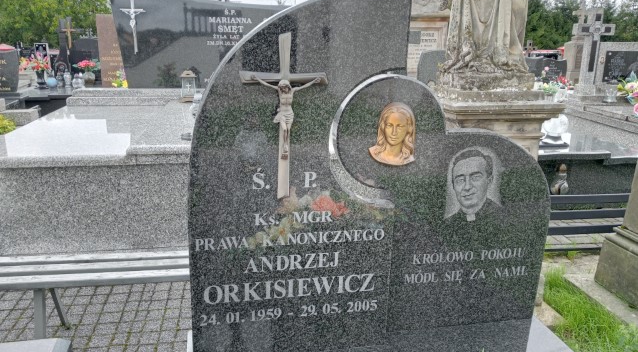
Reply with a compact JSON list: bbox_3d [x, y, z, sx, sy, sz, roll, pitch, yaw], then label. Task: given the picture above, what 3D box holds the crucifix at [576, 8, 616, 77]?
[{"bbox_3d":[3.289,-1.570,6.250,0.480,0.854,0.130,-1,16,-9],"label":"crucifix"}]

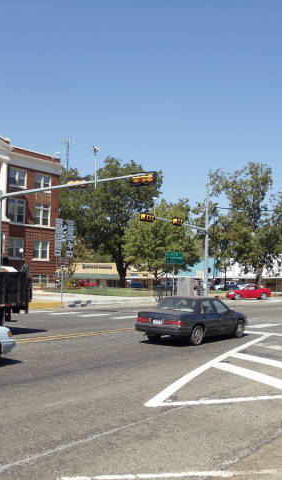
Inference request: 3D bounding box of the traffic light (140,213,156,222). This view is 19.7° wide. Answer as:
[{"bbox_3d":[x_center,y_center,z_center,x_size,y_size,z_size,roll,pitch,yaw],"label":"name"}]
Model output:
[{"bbox_3d":[0.476,-1.548,57.000,0.350,0.550,1.600,-1,-3,27],"label":"traffic light"}]

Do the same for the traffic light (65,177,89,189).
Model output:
[{"bbox_3d":[-3.103,-2.803,40.000,1.250,0.530,0.300,-1,-3,27],"label":"traffic light"}]

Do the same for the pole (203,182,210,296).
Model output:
[{"bbox_3d":[4.906,0.239,60.738,0.300,9.100,0.300,-1,-3,30],"label":"pole"}]

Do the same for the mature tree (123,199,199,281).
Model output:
[{"bbox_3d":[2.197,0.929,86.256,8.000,9.800,7.800,0,-3,0],"label":"mature tree"}]

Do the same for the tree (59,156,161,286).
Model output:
[{"bbox_3d":[-3.749,-2.213,100.000,12.600,16.200,12.200,1,-3,0],"label":"tree"}]

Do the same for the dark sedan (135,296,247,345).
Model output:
[{"bbox_3d":[1.660,2.433,25.050,1.730,1.380,4.600,-1,-3,30],"label":"dark sedan"}]

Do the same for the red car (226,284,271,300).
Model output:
[{"bbox_3d":[10.341,5.018,77.536,4.300,1.380,1.770,0,-3,-2],"label":"red car"}]

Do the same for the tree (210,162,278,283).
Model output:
[{"bbox_3d":[11.649,-1.143,93.393,8.200,15.000,8.000,0,-3,0],"label":"tree"}]

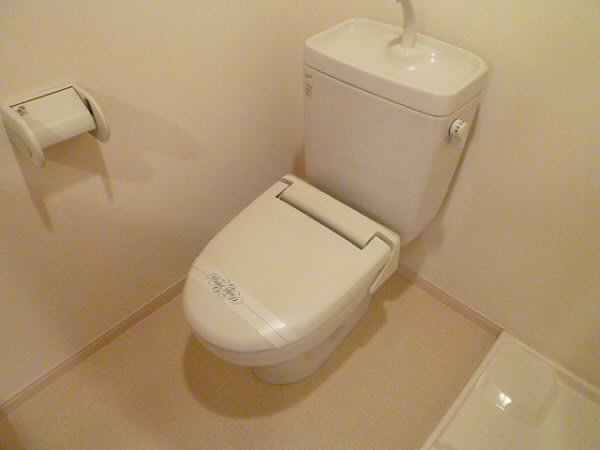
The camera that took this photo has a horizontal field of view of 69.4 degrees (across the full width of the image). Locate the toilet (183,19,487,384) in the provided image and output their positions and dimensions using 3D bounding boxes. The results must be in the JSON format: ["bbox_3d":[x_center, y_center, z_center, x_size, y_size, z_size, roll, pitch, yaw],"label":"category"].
[{"bbox_3d":[0.043,0.041,1.126,0.392,0.837,0.764,33,52,29],"label":"toilet"}]

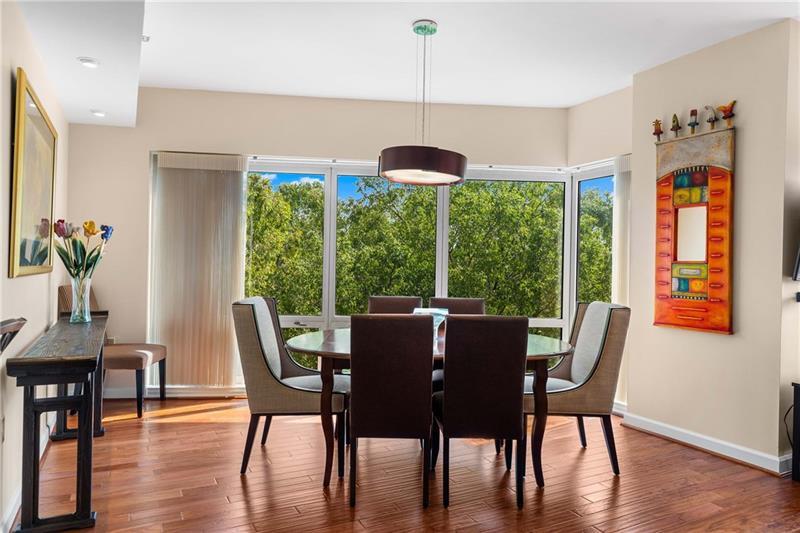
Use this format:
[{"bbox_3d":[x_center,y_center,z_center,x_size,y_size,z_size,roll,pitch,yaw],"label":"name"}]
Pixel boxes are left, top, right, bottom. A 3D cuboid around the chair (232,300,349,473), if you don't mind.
[{"bbox_3d":[-0.660,0.729,3.445,0.660,1.015,0.580,1,0,-2],"label":"chair"}]

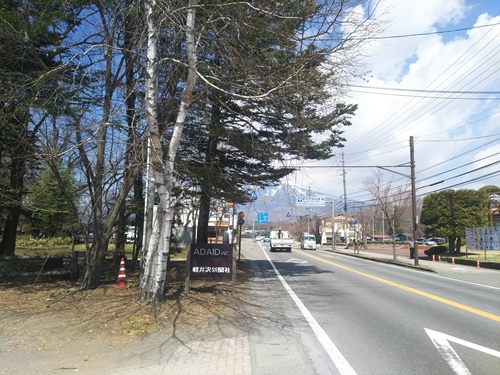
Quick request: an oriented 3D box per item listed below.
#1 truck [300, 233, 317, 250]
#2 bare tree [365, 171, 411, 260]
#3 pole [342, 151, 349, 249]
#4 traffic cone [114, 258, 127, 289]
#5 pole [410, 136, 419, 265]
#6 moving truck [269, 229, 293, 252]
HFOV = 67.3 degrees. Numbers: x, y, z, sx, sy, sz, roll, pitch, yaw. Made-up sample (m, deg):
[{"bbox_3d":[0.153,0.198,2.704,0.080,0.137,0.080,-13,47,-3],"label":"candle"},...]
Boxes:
[{"bbox_3d":[7.275,6.842,46.809,1.480,1.900,3.400,1,-7,1],"label":"truck"},{"bbox_3d":[10.510,2.050,28.632,3.100,6.810,3.000,1,-7,1],"label":"bare tree"},{"bbox_3d":[14.566,1.675,56.970,0.420,14.910,0.400,1,-7,1],"label":"pole"},{"bbox_3d":[-3.158,2.098,9.245,0.360,0.700,0.360,1,-7,1],"label":"traffic cone"},{"bbox_3d":[10.278,0.744,23.515,0.250,8.060,0.250,1,-7,1],"label":"pole"},{"bbox_3d":[3.178,5.647,40.073,2.100,2.250,5.300,1,-7,1],"label":"moving truck"}]

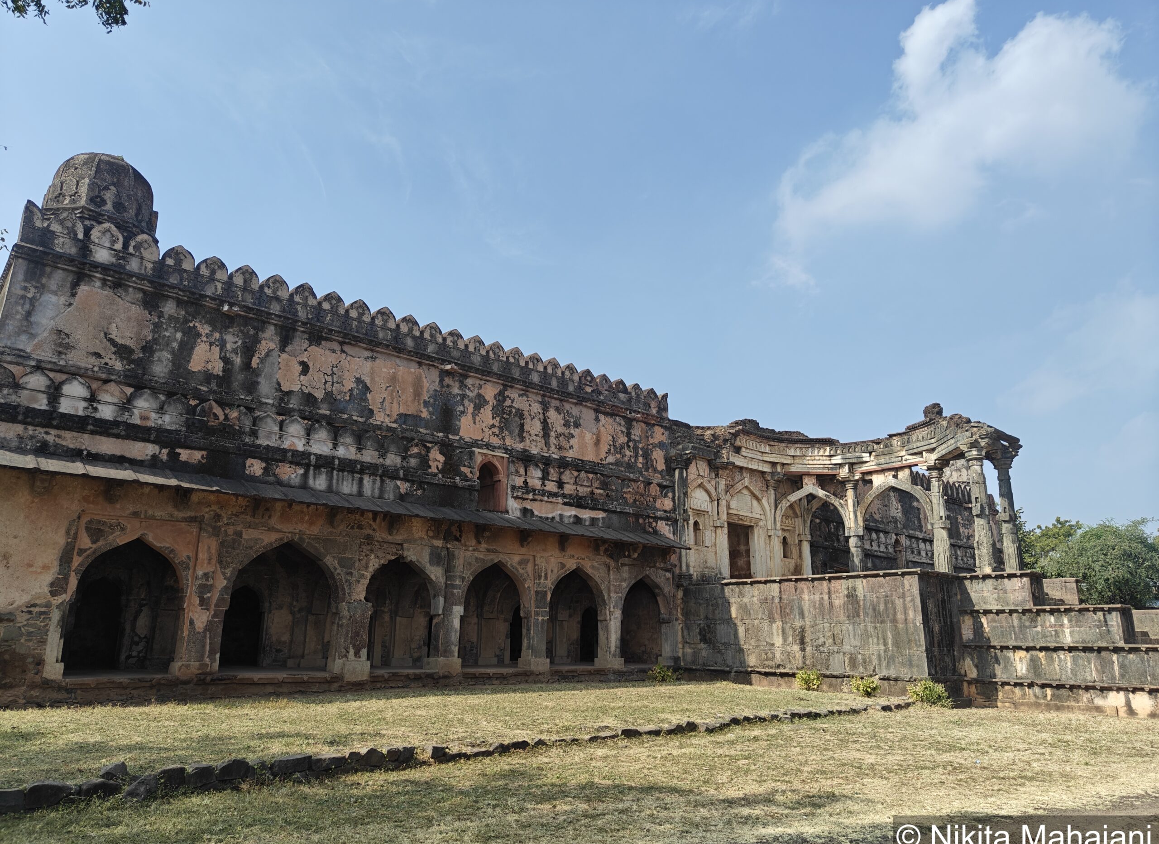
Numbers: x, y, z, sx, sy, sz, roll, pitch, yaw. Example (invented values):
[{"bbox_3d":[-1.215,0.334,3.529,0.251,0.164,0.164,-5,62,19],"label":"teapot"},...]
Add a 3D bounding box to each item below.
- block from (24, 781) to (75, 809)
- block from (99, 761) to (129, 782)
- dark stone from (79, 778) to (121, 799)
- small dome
[{"bbox_3d":[-4.596,3.227,6.969,0.360,0.200,0.280,13,-19,-39],"label":"block"},{"bbox_3d":[-4.533,3.392,7.828,0.250,0.170,0.200,13,-19,-39],"label":"block"},{"bbox_3d":[-4.696,3.595,7.879,0.326,0.176,0.300,14,-20,-41],"label":"dark stone"},{"bbox_3d":[-11.483,-5.328,19.405,2.394,2.128,2.394,14,-20,-41],"label":"small dome"}]

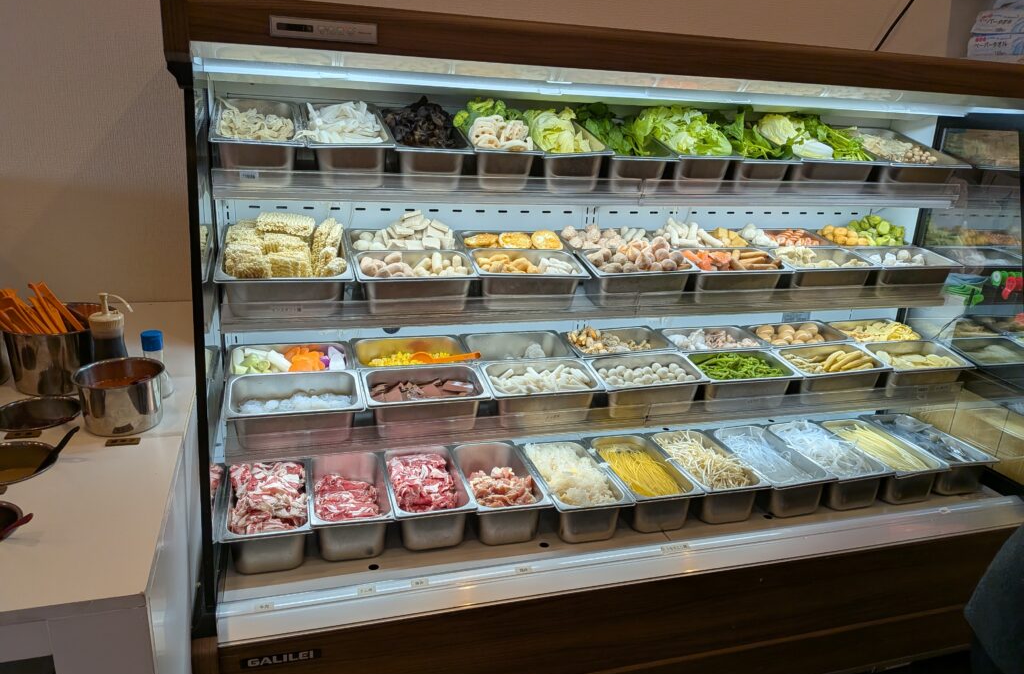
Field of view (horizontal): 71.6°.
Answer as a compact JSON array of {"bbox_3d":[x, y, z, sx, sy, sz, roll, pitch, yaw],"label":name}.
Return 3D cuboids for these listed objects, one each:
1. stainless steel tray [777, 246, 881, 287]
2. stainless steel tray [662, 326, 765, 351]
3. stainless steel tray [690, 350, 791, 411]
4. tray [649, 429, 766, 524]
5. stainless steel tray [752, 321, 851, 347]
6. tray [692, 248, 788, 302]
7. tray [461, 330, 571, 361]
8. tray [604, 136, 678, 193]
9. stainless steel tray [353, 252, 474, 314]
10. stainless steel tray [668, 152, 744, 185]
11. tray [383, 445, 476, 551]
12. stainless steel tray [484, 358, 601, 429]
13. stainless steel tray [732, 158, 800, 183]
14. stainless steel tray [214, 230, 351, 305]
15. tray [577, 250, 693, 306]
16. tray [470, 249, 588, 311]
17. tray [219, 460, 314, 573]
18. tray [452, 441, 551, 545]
[{"bbox_3d":[0.828,-0.162,1.912,0.265,0.100,0.162,-2,28,-16],"label":"stainless steel tray"},{"bbox_3d":[0.544,0.050,1.971,0.265,0.100,0.162,-2,27,-16],"label":"stainless steel tray"},{"bbox_3d":[0.582,0.116,1.820,0.265,0.100,0.162,-2,28,-16],"label":"stainless steel tray"},{"bbox_3d":[0.500,0.366,1.870,0.176,0.100,0.325,-2,19,-16],"label":"tray"},{"bbox_3d":[0.788,0.033,1.975,0.265,0.100,0.162,-3,25,-15],"label":"stainless steel tray"},{"bbox_3d":[0.548,-0.149,1.785,0.265,0.100,0.162,-3,28,-15],"label":"tray"},{"bbox_3d":[0.015,0.066,1.746,0.265,0.100,0.162,-3,26,-17],"label":"tray"},{"bbox_3d":[0.269,-0.459,1.812,0.176,0.100,0.325,-2,33,-16],"label":"tray"},{"bbox_3d":[-0.220,-0.115,1.605,0.265,0.100,0.162,-2,28,-16],"label":"stainless steel tray"},{"bbox_3d":[0.444,-0.483,1.895,0.176,0.100,0.325,-2,33,-16],"label":"stainless steel tray"},{"bbox_3d":[-0.205,0.379,1.676,0.176,0.100,0.325,-2,19,-16],"label":"tray"},{"bbox_3d":[0.067,0.139,1.677,0.265,0.100,0.162,-2,28,-16],"label":"stainless steel tray"},{"bbox_3d":[0.612,-0.485,1.945,0.176,0.100,0.325,-2,33,-16],"label":"stainless steel tray"},{"bbox_3d":[-0.491,-0.141,1.550,0.265,0.100,0.325,-2,28,-17],"label":"stainless steel tray"},{"bbox_3d":[0.302,-0.137,1.712,0.265,0.100,0.162,-3,29,-15],"label":"tray"},{"bbox_3d":[0.030,-0.135,1.730,0.268,0.100,0.162,-2,29,-16],"label":"tray"},{"bbox_3d":[-0.531,0.397,1.581,0.176,0.100,0.325,-2,19,-16],"label":"tray"},{"bbox_3d":[-0.037,0.372,1.701,0.176,0.100,0.325,-2,19,-16],"label":"tray"}]

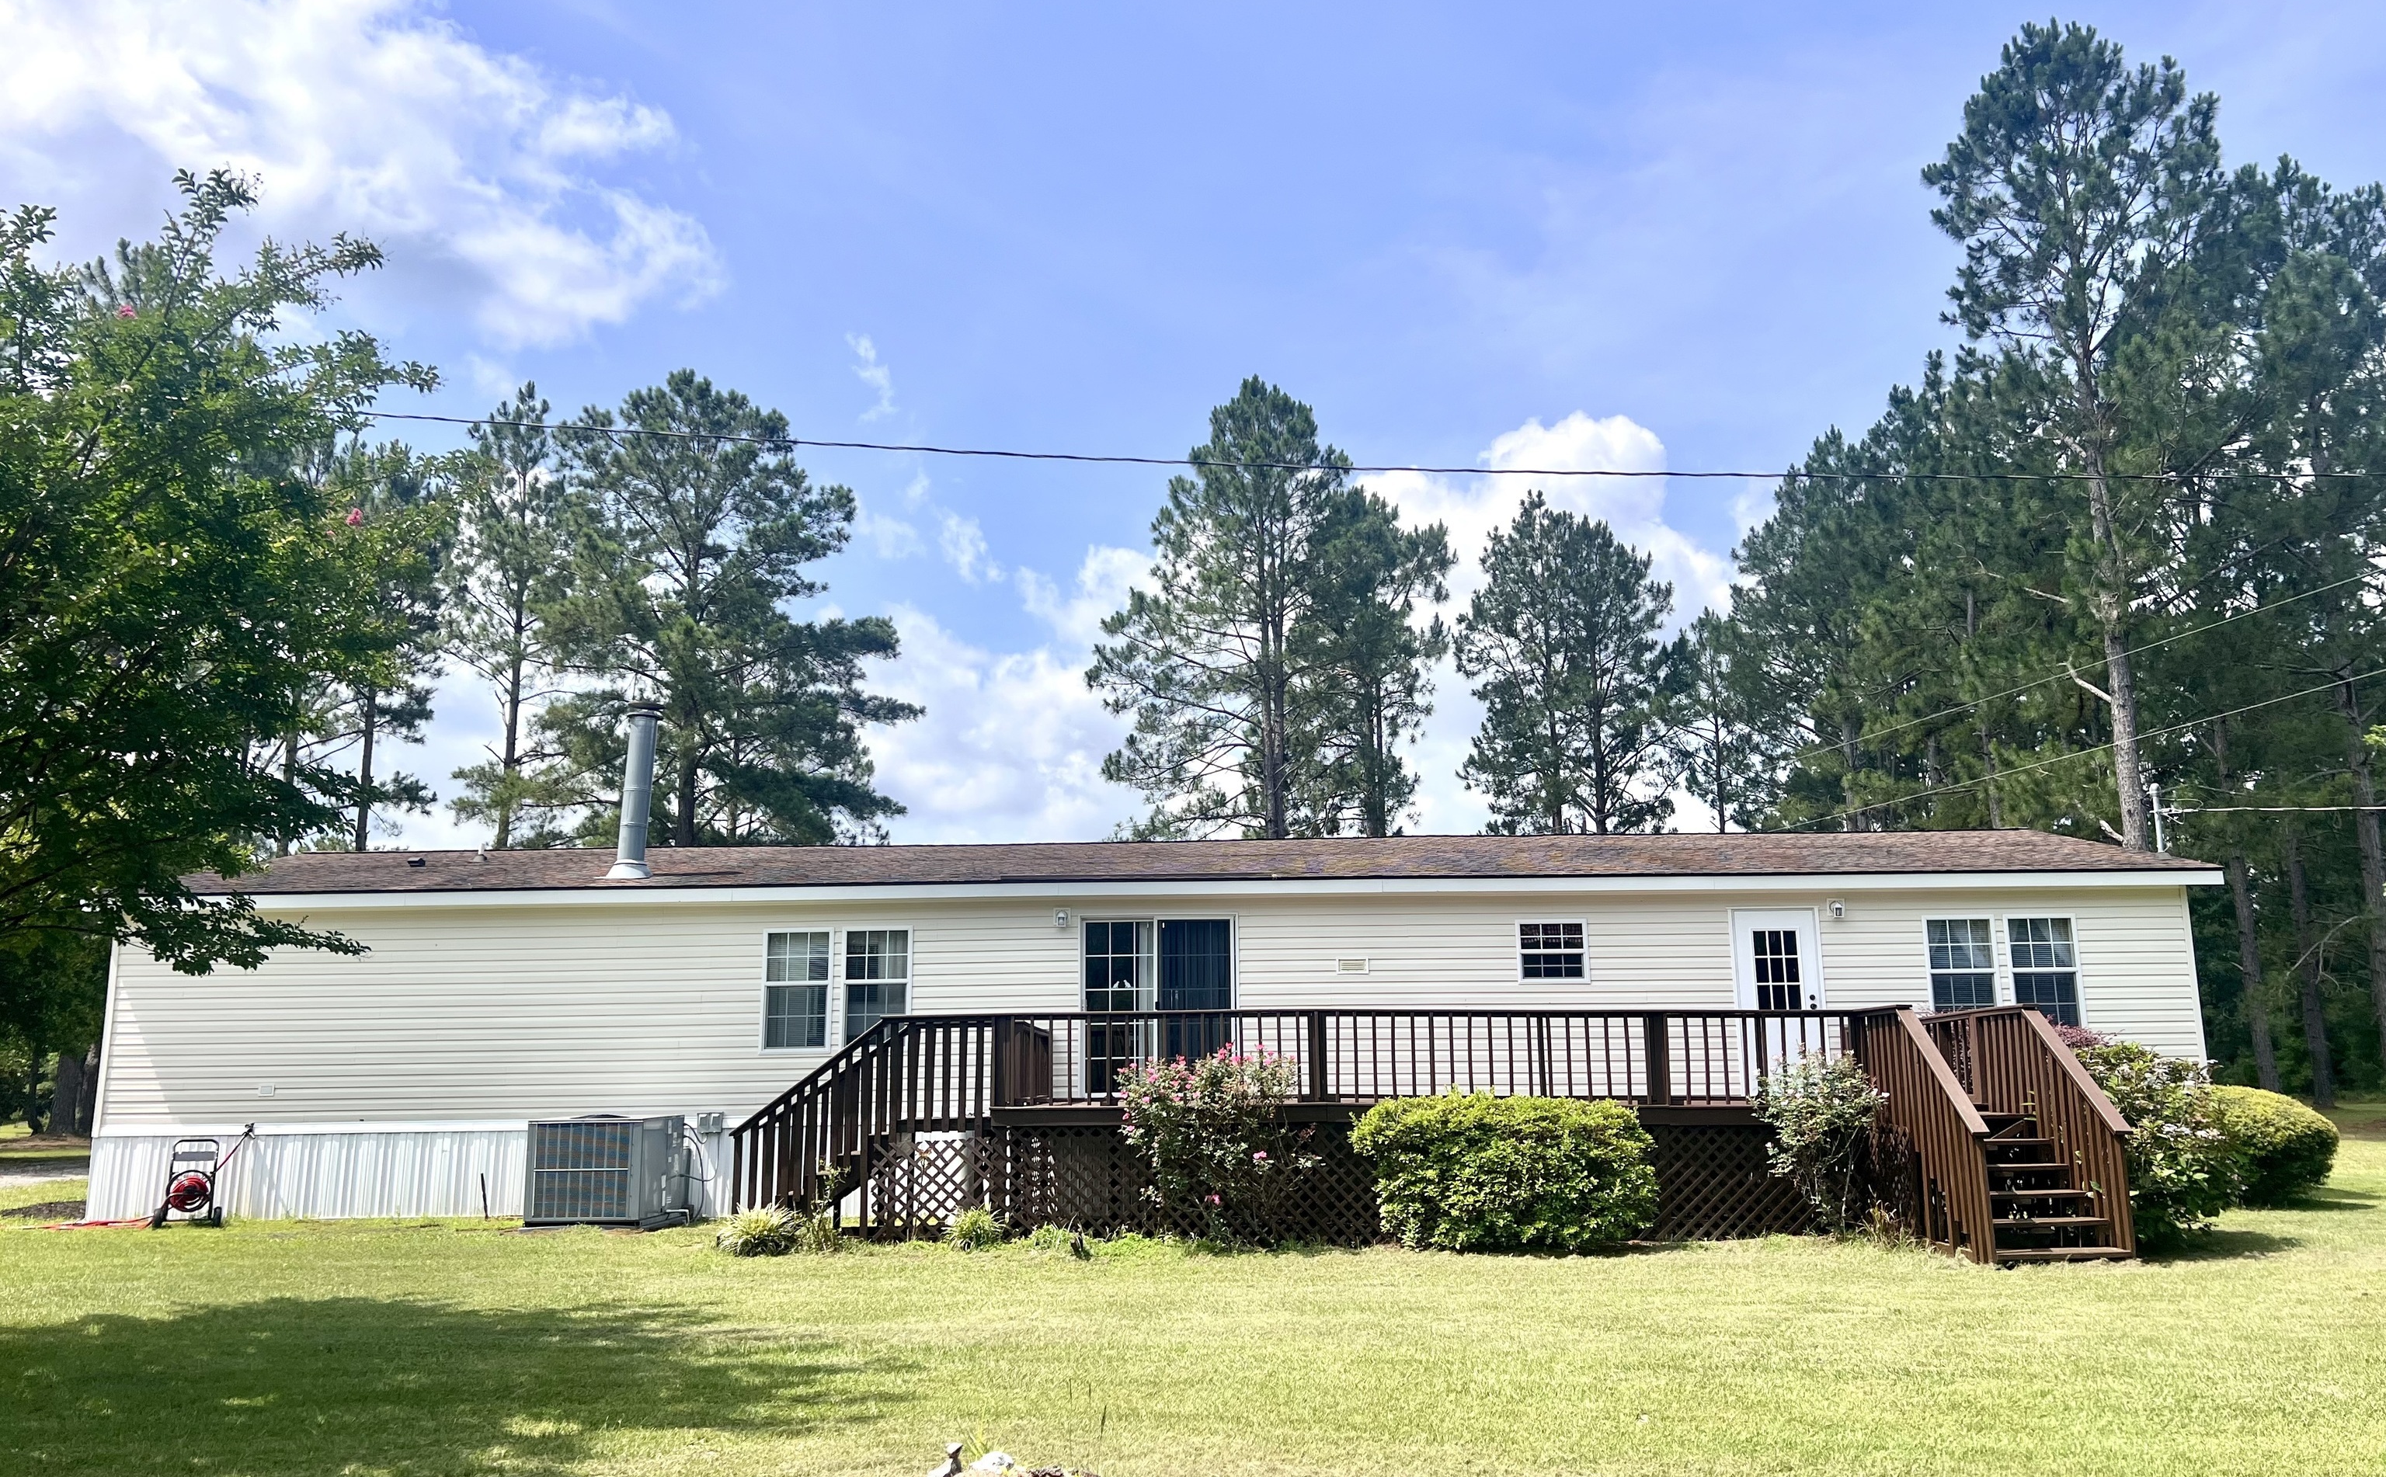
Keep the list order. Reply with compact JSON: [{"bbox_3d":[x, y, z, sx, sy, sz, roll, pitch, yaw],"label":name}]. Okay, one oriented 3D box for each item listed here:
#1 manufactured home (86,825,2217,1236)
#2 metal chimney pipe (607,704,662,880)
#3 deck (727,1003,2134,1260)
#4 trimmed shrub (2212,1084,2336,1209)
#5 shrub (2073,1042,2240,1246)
[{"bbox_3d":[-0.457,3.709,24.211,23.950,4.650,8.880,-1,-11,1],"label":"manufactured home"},{"bbox_3d":[-6.695,0.635,21.450,0.500,2.120,0.480,-1,-11,1],"label":"metal chimney pipe"},{"bbox_3d":[1.414,3.529,16.505,11.000,2.030,6.600,-1,-11,1],"label":"deck"},{"bbox_3d":[11.345,4.349,19.230,2.000,1.250,1.950,-1,-11,1],"label":"trimmed shrub"},{"bbox_3d":[8.090,3.438,15.371,1.750,1.650,1.700,-1,-11,1],"label":"shrub"}]

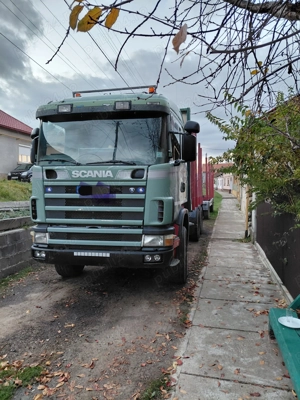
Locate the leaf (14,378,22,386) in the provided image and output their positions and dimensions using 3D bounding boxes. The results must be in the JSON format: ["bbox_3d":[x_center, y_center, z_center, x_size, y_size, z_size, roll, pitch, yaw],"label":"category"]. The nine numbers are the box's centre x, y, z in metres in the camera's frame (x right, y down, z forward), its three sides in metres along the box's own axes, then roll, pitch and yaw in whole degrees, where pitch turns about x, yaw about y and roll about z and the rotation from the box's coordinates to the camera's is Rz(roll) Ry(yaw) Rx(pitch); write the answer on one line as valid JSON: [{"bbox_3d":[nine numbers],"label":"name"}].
[{"bbox_3d":[-1.183,1.641,2.600,0.075,0.025,0.095,0,2,0],"label":"leaf"}]

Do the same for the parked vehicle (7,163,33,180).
[{"bbox_3d":[-11.500,-2.650,28.100,1.790,1.630,4.300,1,2,18],"label":"parked vehicle"}]

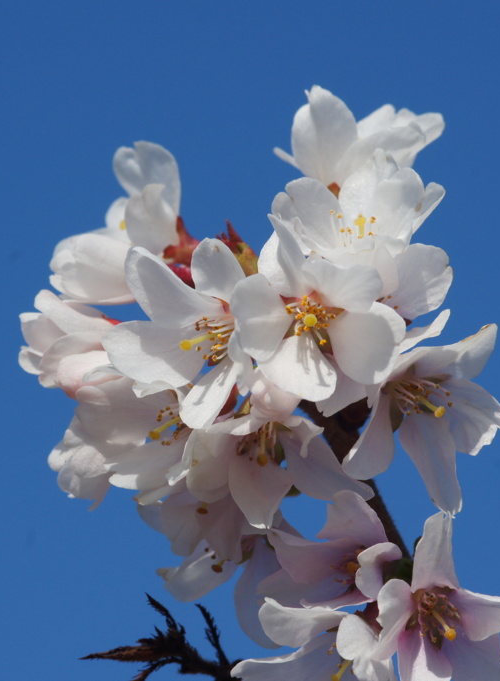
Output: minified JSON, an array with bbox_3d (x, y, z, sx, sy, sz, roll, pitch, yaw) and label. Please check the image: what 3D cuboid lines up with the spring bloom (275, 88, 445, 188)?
[{"bbox_3d":[0.023,-0.042,0.938,0.031,0.025,0.033,34,-22,-7],"label":"spring bloom"}]

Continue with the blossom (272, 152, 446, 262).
[{"bbox_3d":[0.022,-0.026,0.922,0.035,0.032,0.021,0,-38,-2],"label":"blossom"}]

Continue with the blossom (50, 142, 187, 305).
[{"bbox_3d":[-0.027,-0.024,0.932,0.024,0.033,0.031,31,-12,9],"label":"blossom"}]

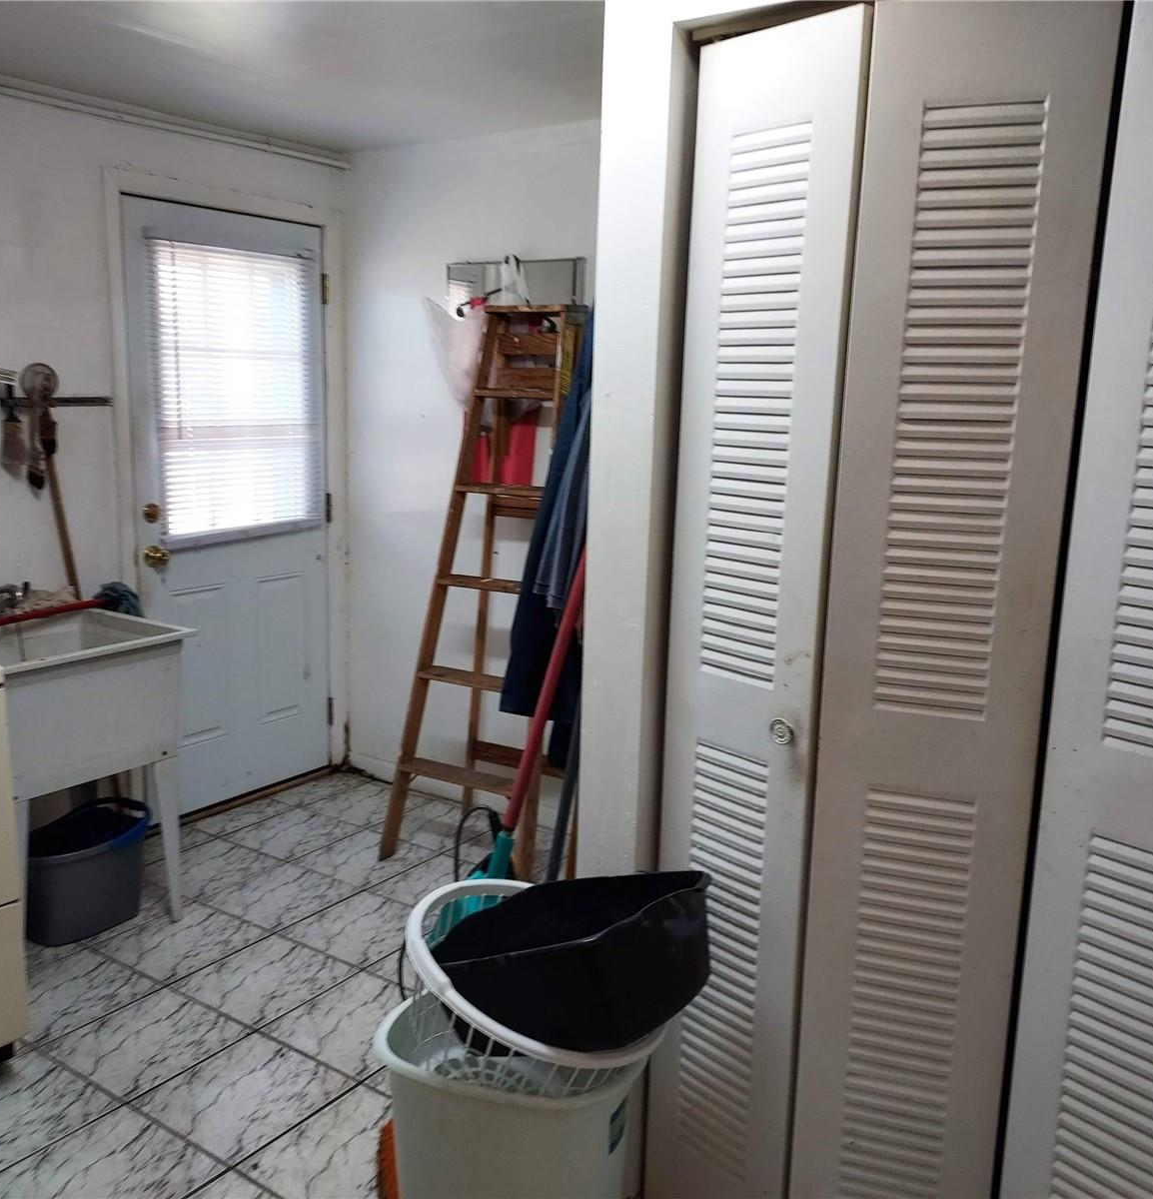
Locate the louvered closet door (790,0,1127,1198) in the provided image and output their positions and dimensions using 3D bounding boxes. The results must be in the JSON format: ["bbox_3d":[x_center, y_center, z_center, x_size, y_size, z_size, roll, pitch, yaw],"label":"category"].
[{"bbox_3d":[0.553,0.146,1.723,0.315,2.000,0.030,5,11,18],"label":"louvered closet door"}]

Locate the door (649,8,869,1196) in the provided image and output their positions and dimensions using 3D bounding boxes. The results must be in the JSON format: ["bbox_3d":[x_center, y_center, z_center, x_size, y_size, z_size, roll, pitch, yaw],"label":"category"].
[{"bbox_3d":[0.284,0.110,1.884,0.030,2.000,0.315,-8,14,-43],"label":"door"}]

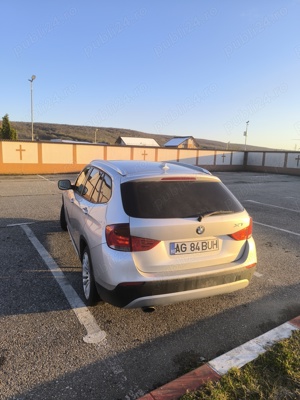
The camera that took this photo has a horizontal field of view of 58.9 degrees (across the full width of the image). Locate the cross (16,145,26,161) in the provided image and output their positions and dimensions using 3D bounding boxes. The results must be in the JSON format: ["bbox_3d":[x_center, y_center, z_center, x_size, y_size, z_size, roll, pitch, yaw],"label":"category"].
[{"bbox_3d":[-9.319,-3.418,19.247,0.610,1.080,0.060,-4,11,-30],"label":"cross"}]

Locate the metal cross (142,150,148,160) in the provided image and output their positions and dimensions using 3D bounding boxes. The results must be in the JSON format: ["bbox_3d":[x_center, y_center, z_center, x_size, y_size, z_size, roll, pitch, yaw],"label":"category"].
[{"bbox_3d":[-0.451,-4.012,24.456,0.610,1.060,0.060,-4,11,-30],"label":"metal cross"}]

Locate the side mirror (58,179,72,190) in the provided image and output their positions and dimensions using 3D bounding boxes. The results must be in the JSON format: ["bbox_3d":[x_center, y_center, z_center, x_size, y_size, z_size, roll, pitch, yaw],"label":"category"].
[{"bbox_3d":[-1.402,-0.257,4.410,0.230,0.180,0.140,-2,10,-23],"label":"side mirror"}]

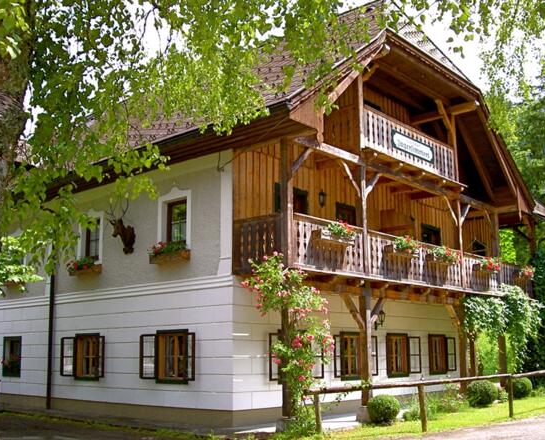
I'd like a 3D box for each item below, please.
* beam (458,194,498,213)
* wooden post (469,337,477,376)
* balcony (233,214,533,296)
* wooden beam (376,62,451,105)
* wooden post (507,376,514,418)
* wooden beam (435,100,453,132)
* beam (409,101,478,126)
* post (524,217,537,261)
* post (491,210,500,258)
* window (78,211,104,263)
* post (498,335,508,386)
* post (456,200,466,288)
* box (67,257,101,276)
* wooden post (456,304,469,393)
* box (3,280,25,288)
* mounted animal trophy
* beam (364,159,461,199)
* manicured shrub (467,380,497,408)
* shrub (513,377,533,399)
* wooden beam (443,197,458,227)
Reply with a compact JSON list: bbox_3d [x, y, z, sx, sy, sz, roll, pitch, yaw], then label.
[{"bbox_3d":[6.479,-0.491,20.485,0.163,0.182,2.640,-10,-15,41],"label":"beam"},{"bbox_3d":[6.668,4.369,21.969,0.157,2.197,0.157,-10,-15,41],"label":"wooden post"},{"bbox_3d":[4.073,1.421,18.526,1.560,1.200,13.000,-10,-15,41],"label":"balcony"},{"bbox_3d":[3.907,-3.787,18.223,0.163,0.173,4.704,-10,-15,41],"label":"wooden beam"},{"bbox_3d":[5.522,4.107,15.353,0.090,0.944,0.090,-10,-15,41],"label":"wooden post"},{"bbox_3d":[5.096,-3.009,19.614,0.140,0.140,1.150,-10,-58,41],"label":"wooden beam"},{"bbox_3d":[5.127,-3.163,19.870,2.249,0.241,0.188,-10,-15,41],"label":"beam"},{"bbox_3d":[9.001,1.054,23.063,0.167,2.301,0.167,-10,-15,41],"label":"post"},{"bbox_3d":[7.108,0.973,21.083,0.190,2.600,0.190,-10,-15,41],"label":"post"},{"bbox_3d":[-4.890,0.517,17.762,1.171,1.402,0.192,-10,-15,41],"label":"window"},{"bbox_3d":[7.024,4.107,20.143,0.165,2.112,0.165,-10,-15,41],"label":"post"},{"bbox_3d":[5.465,0.720,19.253,0.190,2.600,0.190,-10,-15,41],"label":"post"},{"bbox_3d":[-5.045,1.245,17.815,1.182,0.460,0.314,-10,-15,41],"label":"box"},{"bbox_3d":[5.307,3.547,18.495,0.210,2.500,0.210,-10,-15,41],"label":"wooden post"},{"bbox_3d":[-7.816,1.911,19.997,1.075,0.211,0.211,-10,-15,41],"label":"box"},{"bbox_3d":[-3.818,0.167,16.643,0.780,1.400,0.660,-10,-15,41],"label":"mounted animal trophy"},{"bbox_3d":[3.750,-1.035,17.657,0.200,0.200,5.050,-10,-15,41],"label":"beam"},{"bbox_3d":[5.622,4.682,17.760,0.797,0.739,0.797,-10,-15,41],"label":"manicured shrub"},{"bbox_3d":[7.714,5.201,20.628,0.760,0.710,0.760,-10,-15,41],"label":"shrub"},{"bbox_3d":[5.042,-0.212,18.838,0.126,0.994,0.126,-10,26,41],"label":"wooden beam"}]

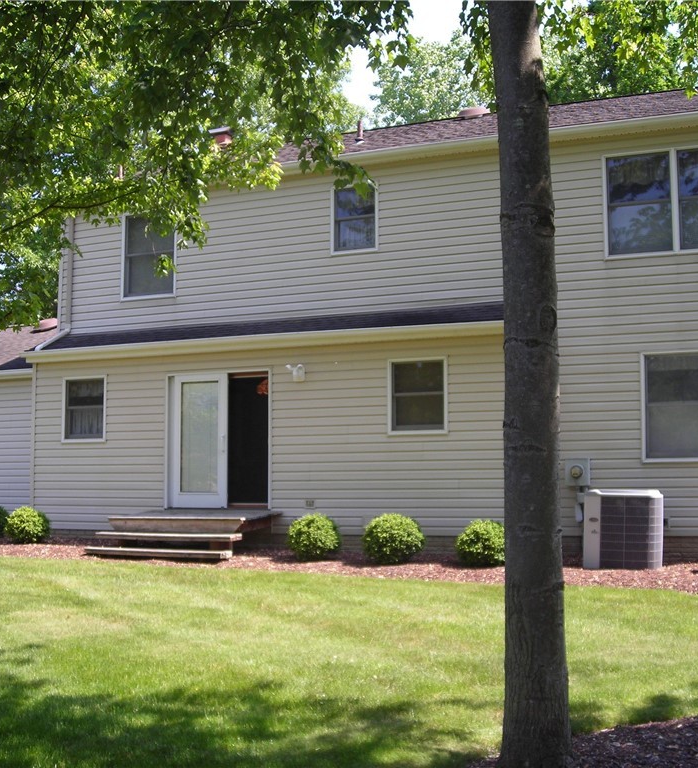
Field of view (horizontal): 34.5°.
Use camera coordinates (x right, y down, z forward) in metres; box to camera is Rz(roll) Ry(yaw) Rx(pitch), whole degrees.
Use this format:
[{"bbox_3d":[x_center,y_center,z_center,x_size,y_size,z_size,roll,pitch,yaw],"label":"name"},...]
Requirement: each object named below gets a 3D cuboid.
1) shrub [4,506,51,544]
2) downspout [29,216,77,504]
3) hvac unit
[{"bbox_3d":[-4.832,2.116,16.894,0.693,0.546,0.693,-2,-5,22],"label":"shrub"},{"bbox_3d":[-4.810,-0.521,18.277,0.364,4.798,0.757,-2,-5,22],"label":"downspout"},{"bbox_3d":[3.487,1.825,14.209,0.899,0.957,0.899,-2,-5,22],"label":"hvac unit"}]

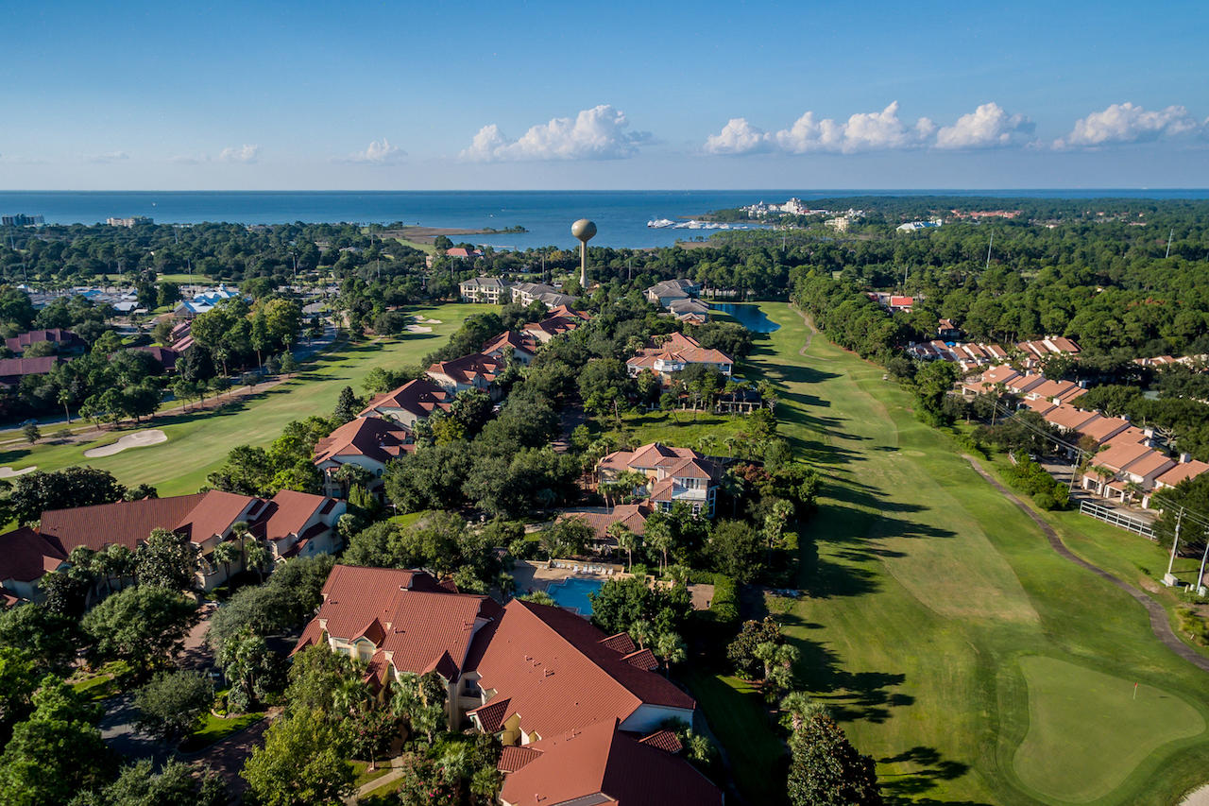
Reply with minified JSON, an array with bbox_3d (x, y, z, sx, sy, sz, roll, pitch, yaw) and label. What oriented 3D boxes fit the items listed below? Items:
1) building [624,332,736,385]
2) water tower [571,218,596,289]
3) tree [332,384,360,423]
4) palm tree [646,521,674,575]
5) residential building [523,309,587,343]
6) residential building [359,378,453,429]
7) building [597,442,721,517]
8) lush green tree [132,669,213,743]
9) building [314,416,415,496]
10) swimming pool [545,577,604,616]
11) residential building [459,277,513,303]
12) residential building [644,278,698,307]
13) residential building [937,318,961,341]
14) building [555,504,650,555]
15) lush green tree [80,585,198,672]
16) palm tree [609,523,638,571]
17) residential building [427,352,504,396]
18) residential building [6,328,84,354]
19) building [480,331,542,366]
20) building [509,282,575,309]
[{"bbox_3d":[21.280,-13.610,202.000,30.000,10.500,30.000,1,18,4],"label":"building"},{"bbox_3d":[-12.100,-83.570,378.470,14.200,38.000,14.200,0,18,0],"label":"water tower"},{"bbox_3d":[-60.400,1.330,156.240,6.200,10.800,6.200,0,18,0],"label":"tree"},{"bbox_3d":[8.300,21.050,98.500,4.100,8.200,4.100,0,18,0],"label":"palm tree"},{"bbox_3d":[-17.430,-23.900,234.390,16.500,10.400,20.000,8,19,23],"label":"residential building"},{"bbox_3d":[-44.200,1.630,154.880,16.000,10.400,19.000,1,18,4],"label":"residential building"},{"bbox_3d":[9.320,13.020,120.010,21.500,9.900,17.500,1,18,4],"label":"building"},{"bbox_3d":[-44.200,31.160,68.670,7.000,7.000,7.000,0,18,0],"label":"lush green tree"},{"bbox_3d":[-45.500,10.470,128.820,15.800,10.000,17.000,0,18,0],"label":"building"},{"bbox_3d":[-3.170,27.340,93.410,10.300,1.300,9.300,1,18,4],"label":"swimming pool"},{"bbox_3d":[-57.200,-56.190,335.230,24.000,12.000,14.500,8,19,22],"label":"residential building"},{"bbox_3d":[33.140,-52.490,322.380,31.000,11.000,30.000,-7,19,-20],"label":"residential building"},{"bbox_3d":[129.130,-27.210,251.480,8.500,7.500,8.500,0,18,0],"label":"residential building"},{"bbox_3d":[0.000,19.460,107.130,16.500,6.000,10.500,1,18,4],"label":"building"},{"bbox_3d":[-54.900,26.920,79.380,11.300,8.600,10.800,0,18,0],"label":"lush green tree"},{"bbox_3d":[3.030,21.590,97.550,3.300,7.300,3.300,0,18,0],"label":"palm tree"},{"bbox_3d":[-37.310,-6.590,180.500,15.500,10.400,18.500,9,20,27],"label":"residential building"},{"bbox_3d":[-184.020,-19.430,224.210,20.000,8.500,15.000,-6,19,-19],"label":"residential building"},{"bbox_3d":[-29.000,-15.550,210.690,17.000,10.000,20.000,0,18,0],"label":"building"},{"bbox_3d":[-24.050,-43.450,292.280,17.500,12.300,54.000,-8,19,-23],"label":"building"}]

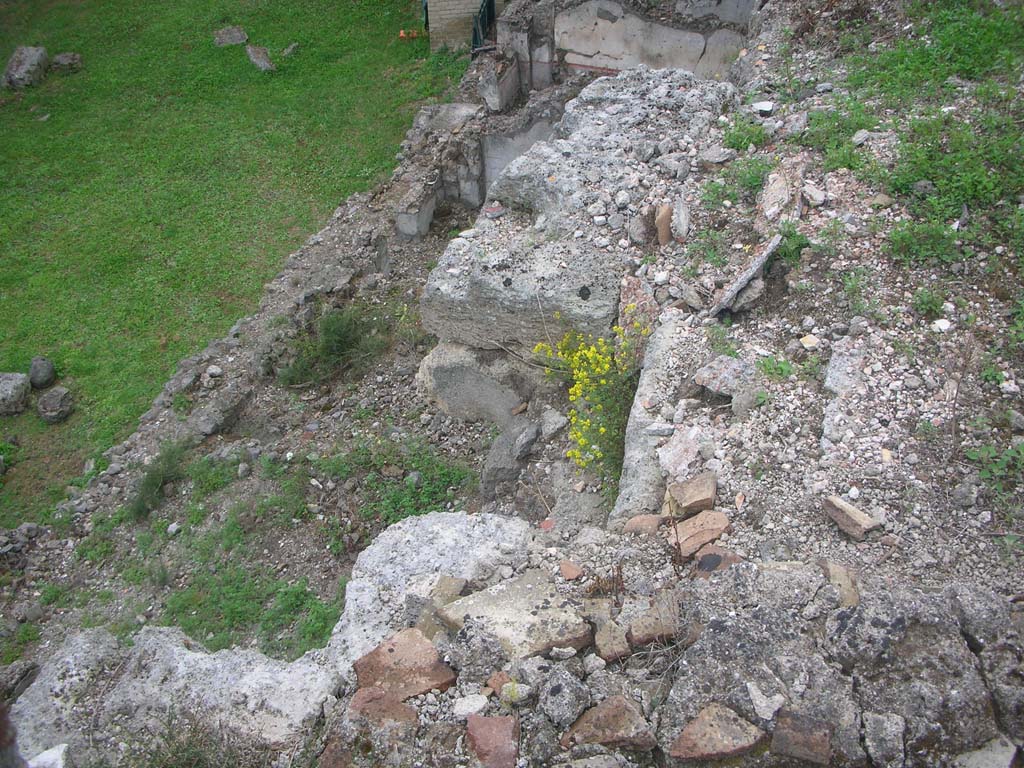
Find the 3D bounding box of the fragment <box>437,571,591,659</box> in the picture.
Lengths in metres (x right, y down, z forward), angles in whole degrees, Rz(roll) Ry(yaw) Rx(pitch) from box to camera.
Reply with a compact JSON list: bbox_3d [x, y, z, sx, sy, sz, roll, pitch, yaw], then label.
[{"bbox_3d":[0.003,0.557,2.518,0.310,0.065,0.160,-13,39,-14],"label":"fragment"}]

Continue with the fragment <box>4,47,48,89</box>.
[{"bbox_3d":[-6.773,-4.417,14.434,0.410,0.320,0.700,-9,38,-10],"label":"fragment"}]

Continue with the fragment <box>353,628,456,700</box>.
[{"bbox_3d":[-0.251,0.652,2.414,0.205,0.050,0.125,-16,39,-18],"label":"fragment"}]

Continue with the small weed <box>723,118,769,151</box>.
[{"bbox_3d":[1.163,-1.244,5.161,0.222,0.130,0.213,5,32,10],"label":"small weed"}]

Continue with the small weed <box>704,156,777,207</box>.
[{"bbox_3d":[1.011,-0.906,4.625,0.312,0.160,0.352,5,32,10],"label":"small weed"}]

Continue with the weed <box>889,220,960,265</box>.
[{"bbox_3d":[1.603,-0.552,4.026,0.259,0.120,0.237,11,33,19],"label":"weed"}]

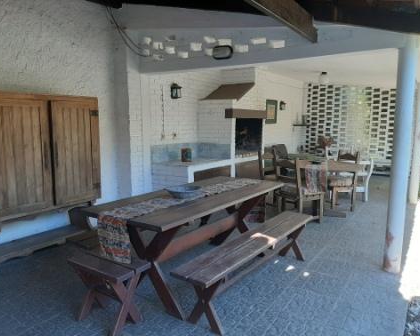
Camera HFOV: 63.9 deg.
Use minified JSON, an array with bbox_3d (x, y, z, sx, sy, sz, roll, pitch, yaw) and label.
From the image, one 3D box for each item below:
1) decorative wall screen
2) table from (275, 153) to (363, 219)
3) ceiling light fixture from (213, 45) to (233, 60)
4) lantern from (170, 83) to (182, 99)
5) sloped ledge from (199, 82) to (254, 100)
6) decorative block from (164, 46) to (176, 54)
[{"bbox_3d":[3.914,-1.201,9.212,2.750,2.250,0.130,5,10,36],"label":"decorative wall screen"},{"bbox_3d":[1.809,0.263,5.891,0.820,0.760,1.500,-3,8,-18],"label":"table"},{"bbox_3d":[0.151,-1.334,3.902,0.245,0.150,0.100,5,10,36],"label":"ceiling light fixture"},{"bbox_3d":[-0.515,-1.187,5.174,0.154,0.247,0.134,5,9,35],"label":"lantern"},{"bbox_3d":[0.317,-1.344,5.972,0.800,0.370,0.750,5,10,36],"label":"sloped ledge"},{"bbox_3d":[-0.521,-1.540,4.423,0.185,0.075,0.080,5,10,36],"label":"decorative block"}]

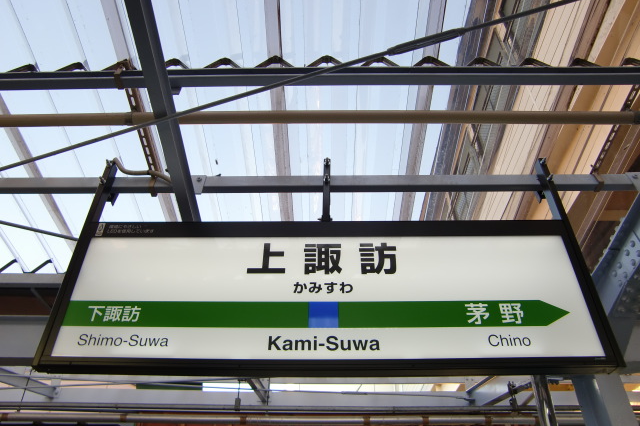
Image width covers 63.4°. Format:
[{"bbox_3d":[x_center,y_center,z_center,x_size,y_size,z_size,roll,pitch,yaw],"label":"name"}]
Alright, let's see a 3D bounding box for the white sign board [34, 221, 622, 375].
[{"bbox_3d":[0.021,0.269,1.777,1.800,0.566,0.063,0,-40,1],"label":"white sign board"}]

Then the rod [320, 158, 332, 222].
[{"bbox_3d":[0.029,-0.081,2.078,0.031,0.358,0.040,0,-40,1],"label":"rod"}]

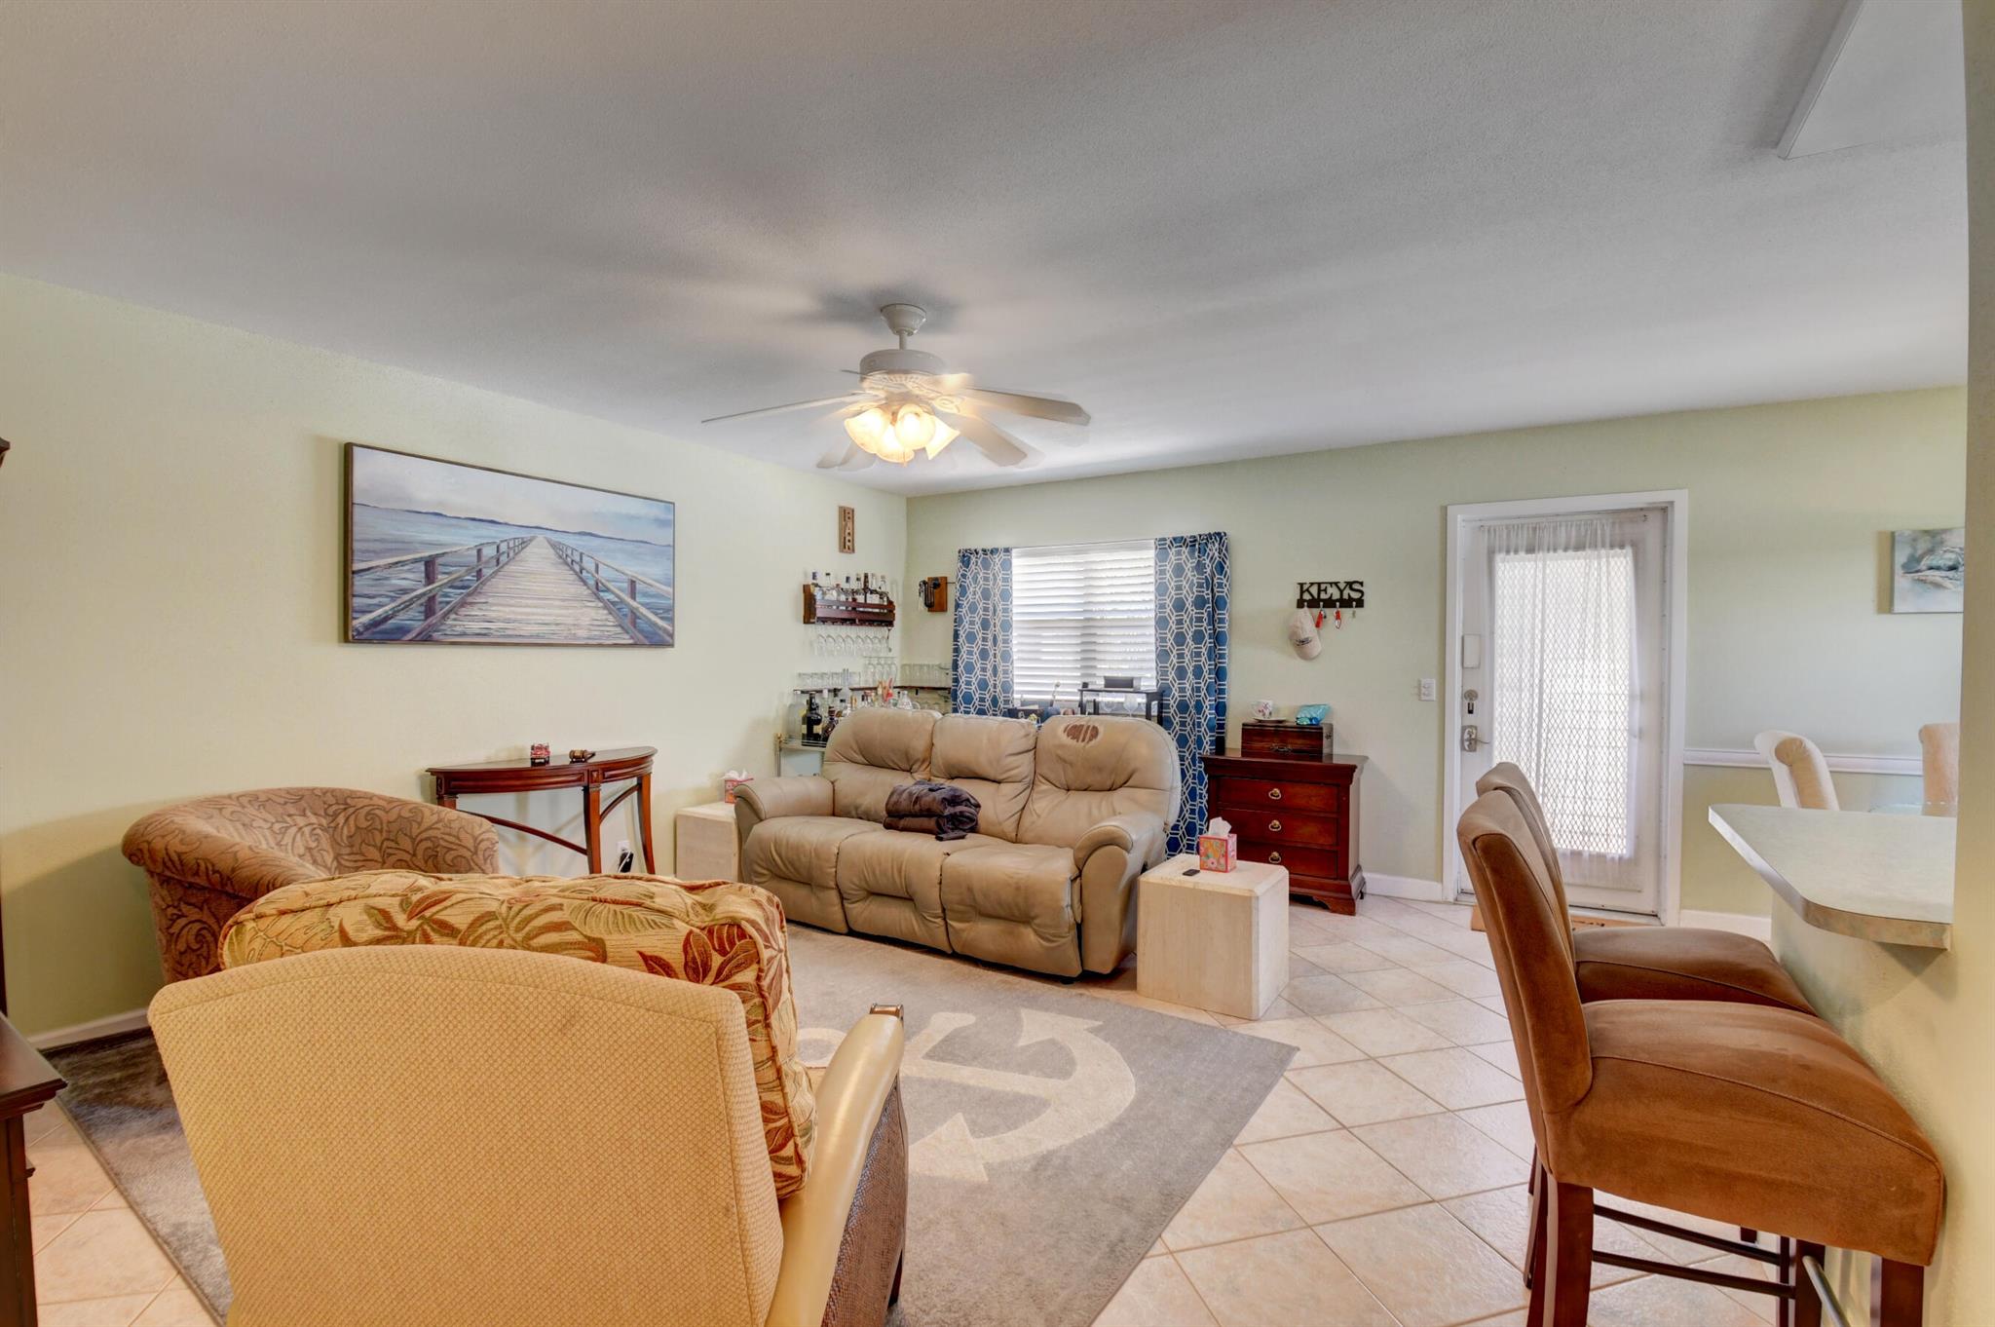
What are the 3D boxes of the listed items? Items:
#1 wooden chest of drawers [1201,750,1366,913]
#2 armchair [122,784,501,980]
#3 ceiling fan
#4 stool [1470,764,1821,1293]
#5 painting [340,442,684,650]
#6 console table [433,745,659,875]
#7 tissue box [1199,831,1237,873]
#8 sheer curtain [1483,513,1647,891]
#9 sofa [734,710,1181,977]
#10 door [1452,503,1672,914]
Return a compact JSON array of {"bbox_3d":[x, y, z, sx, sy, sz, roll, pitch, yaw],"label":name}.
[{"bbox_3d":[1.581,0.893,4.576,0.805,0.760,0.433,1,1,29],"label":"wooden chest of drawers"},{"bbox_3d":[-2.265,0.854,2.755,0.835,0.835,0.805,1,1,20],"label":"armchair"},{"bbox_3d":[-0.324,-0.936,2.815,1.258,0.513,1.258,1,1,32],"label":"ceiling fan"},{"bbox_3d":[1.359,0.771,1.785,0.573,1.066,0.463,1,1,27],"label":"stool"},{"bbox_3d":[-2.165,-0.475,3.897,0.040,0.775,1.474,1,1,32],"label":"painting"},{"bbox_3d":[-1.991,0.855,3.859,0.402,0.810,1.056,1,1,32],"label":"console table"},{"bbox_3d":[0.898,0.764,3.362,0.116,0.131,0.113,1,1,25],"label":"tissue box"},{"bbox_3d":[2.781,0.178,4.118,0.654,1.801,0.040,1,1,32],"label":"sheer curtain"},{"bbox_3d":[-0.229,0.764,4.087,2.103,1.016,0.956,1,1,27],"label":"sofa"},{"bbox_3d":[2.802,0.218,4.159,0.875,1.982,0.050,1,1,32],"label":"door"}]

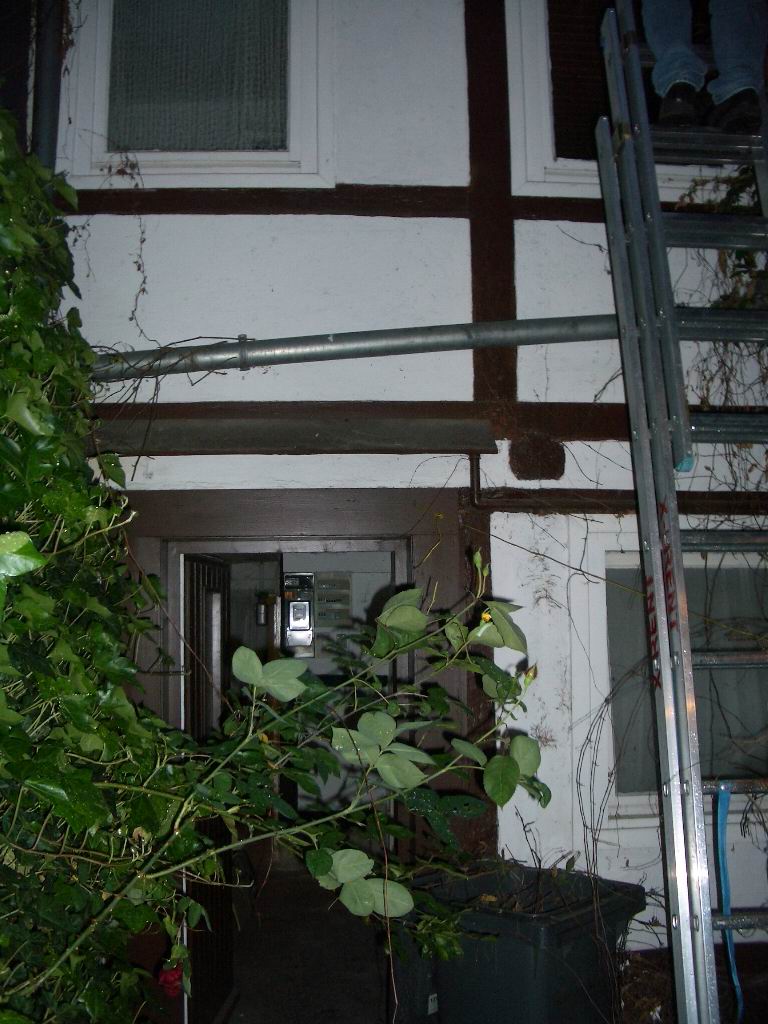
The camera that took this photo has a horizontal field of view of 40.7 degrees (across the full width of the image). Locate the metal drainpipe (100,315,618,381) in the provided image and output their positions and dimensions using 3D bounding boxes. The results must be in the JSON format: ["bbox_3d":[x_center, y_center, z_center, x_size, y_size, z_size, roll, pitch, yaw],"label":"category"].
[{"bbox_3d":[-0.048,-0.637,4.001,2.216,0.100,0.100,-5,-4,-4],"label":"metal drainpipe"}]

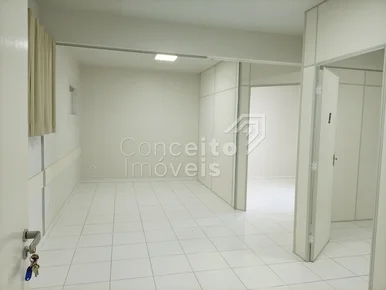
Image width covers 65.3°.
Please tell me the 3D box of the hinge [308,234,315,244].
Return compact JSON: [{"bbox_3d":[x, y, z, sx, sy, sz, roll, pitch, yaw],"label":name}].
[{"bbox_3d":[1.294,1.031,3.290,0.062,0.095,0.022,2,5,13],"label":"hinge"}]

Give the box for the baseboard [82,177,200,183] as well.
[{"bbox_3d":[-1.290,0.868,7.528,2.871,0.086,0.020,0,4,-14],"label":"baseboard"}]

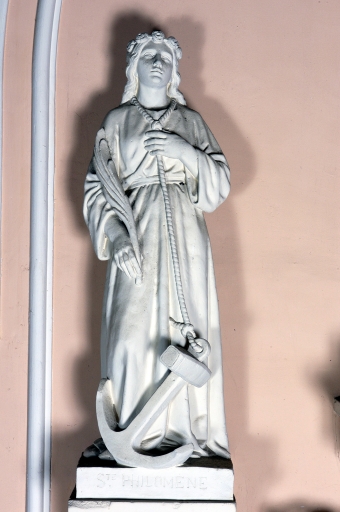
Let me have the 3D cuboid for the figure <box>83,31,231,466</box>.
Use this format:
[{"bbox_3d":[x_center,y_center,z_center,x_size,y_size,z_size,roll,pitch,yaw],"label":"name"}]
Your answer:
[{"bbox_3d":[-0.042,-0.037,4.680,0.460,1.350,0.390,1,1,0],"label":"figure"}]

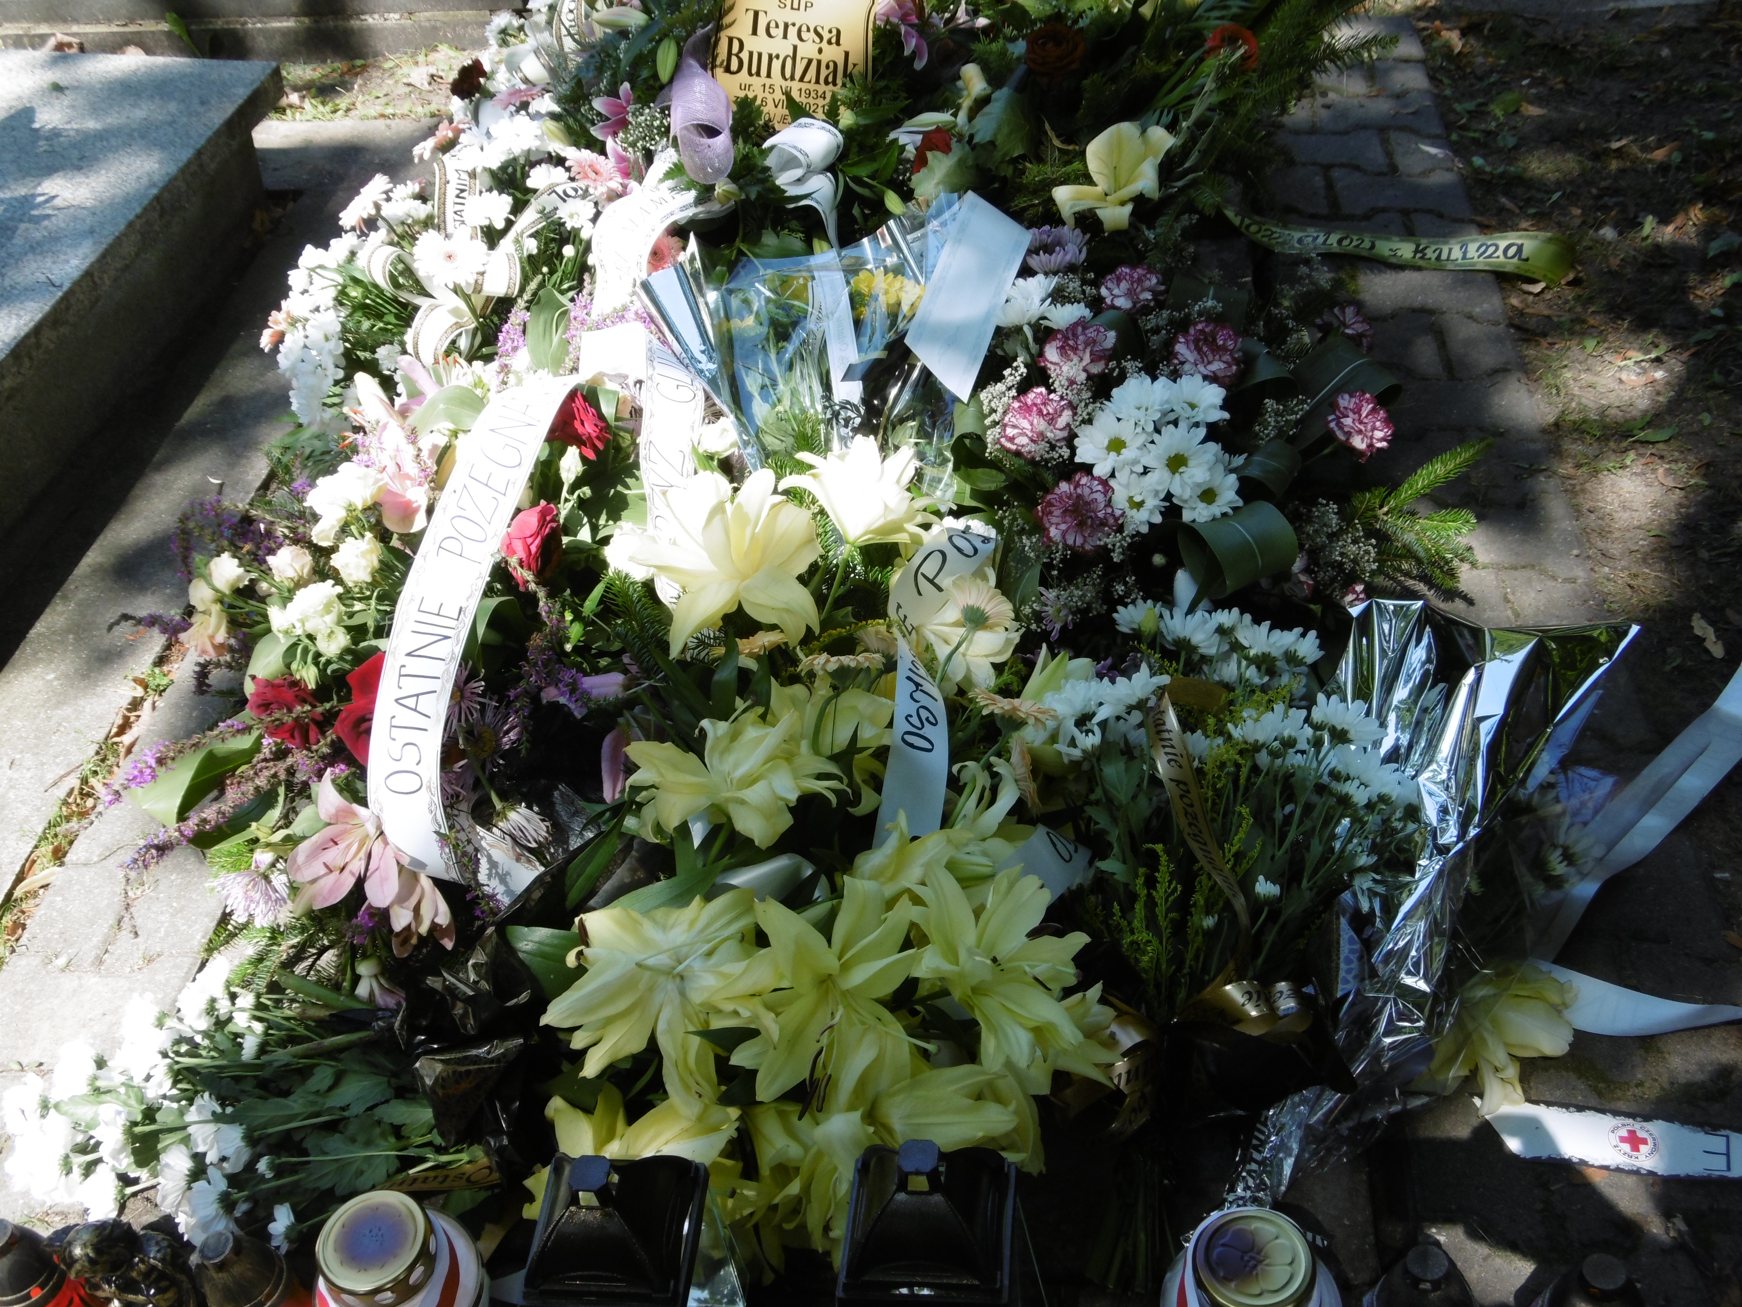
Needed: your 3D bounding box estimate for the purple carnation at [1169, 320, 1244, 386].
[{"bbox_3d":[0.325,-0.291,1.852,0.066,0.052,0.066,0,80,3],"label":"purple carnation"}]

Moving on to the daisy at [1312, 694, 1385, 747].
[{"bbox_3d":[0.392,0.055,1.570,0.062,0.058,0.032,5,39,15],"label":"daisy"}]

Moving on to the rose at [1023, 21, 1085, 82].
[{"bbox_3d":[0.227,-0.747,2.371,0.077,0.060,0.077,3,80,5],"label":"rose"}]

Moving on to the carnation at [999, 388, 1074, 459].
[{"bbox_3d":[0.151,-0.210,1.744,0.068,0.068,0.054,-6,-7,12],"label":"carnation"}]

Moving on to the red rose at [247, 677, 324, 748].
[{"bbox_3d":[-0.563,0.056,1.837,0.073,0.058,0.073,-1,79,6],"label":"red rose"}]

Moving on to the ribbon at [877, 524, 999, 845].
[{"bbox_3d":[0.053,0.020,1.570,0.105,0.090,0.340,4,52,7],"label":"ribbon"}]

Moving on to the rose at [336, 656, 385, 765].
[{"bbox_3d":[-0.415,0.046,1.590,0.078,0.065,0.088,0,60,13],"label":"rose"}]

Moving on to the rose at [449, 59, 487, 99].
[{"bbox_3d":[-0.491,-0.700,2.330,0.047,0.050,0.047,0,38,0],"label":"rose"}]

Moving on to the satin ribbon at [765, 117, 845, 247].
[{"bbox_3d":[-0.075,-0.524,2.120,0.090,0.130,0.100,0,38,0],"label":"satin ribbon"}]

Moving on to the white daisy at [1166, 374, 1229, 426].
[{"bbox_3d":[0.315,-0.244,1.850,0.062,0.028,0.060,0,54,-6],"label":"white daisy"}]

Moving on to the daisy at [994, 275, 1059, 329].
[{"bbox_3d":[0.156,-0.355,1.931,0.064,0.035,0.064,13,83,16],"label":"daisy"}]

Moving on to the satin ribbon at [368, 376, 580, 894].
[{"bbox_3d":[-0.327,-0.046,1.727,0.139,0.130,0.498,8,74,11],"label":"satin ribbon"}]

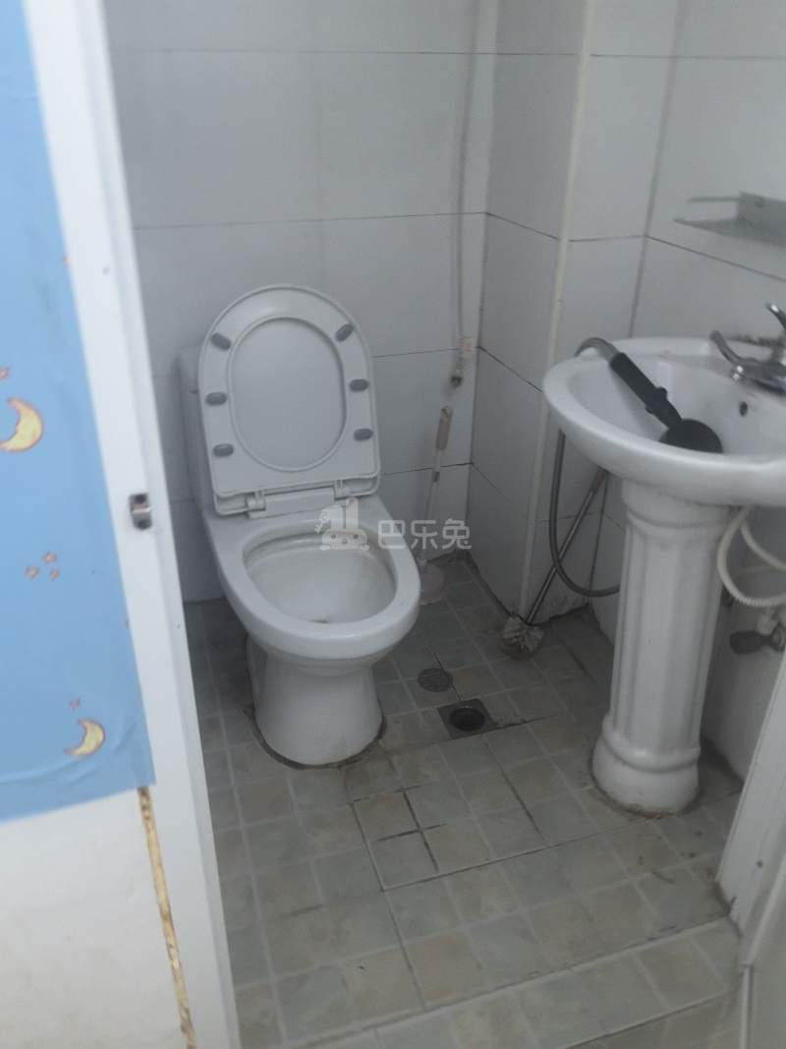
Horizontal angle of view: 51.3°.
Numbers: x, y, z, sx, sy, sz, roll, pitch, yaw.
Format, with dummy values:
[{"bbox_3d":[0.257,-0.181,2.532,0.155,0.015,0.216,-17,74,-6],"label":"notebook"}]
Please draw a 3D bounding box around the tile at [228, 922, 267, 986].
[{"bbox_3d":[-0.236,0.653,1.220,0.095,0.010,0.095,-8,30,-15],"label":"tile"}]

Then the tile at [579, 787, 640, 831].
[{"bbox_3d":[0.404,0.521,1.512,0.101,0.010,0.099,-8,29,-16],"label":"tile"}]

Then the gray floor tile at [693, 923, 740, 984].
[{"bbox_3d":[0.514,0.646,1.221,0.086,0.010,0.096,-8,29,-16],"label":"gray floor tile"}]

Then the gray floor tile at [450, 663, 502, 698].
[{"bbox_3d":[0.184,0.352,1.812,0.092,0.010,0.092,-8,29,-15],"label":"gray floor tile"}]

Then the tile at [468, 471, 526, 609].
[{"bbox_3d":[0.271,0.039,2.099,0.010,0.278,0.361,-8,29,-16],"label":"tile"}]

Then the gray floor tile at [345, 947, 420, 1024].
[{"bbox_3d":[-0.019,0.677,1.203,0.093,0.010,0.093,-8,31,-15],"label":"gray floor tile"}]

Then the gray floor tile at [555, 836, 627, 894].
[{"bbox_3d":[0.334,0.576,1.383,0.096,0.010,0.096,-8,29,-16],"label":"gray floor tile"}]

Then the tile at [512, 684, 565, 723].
[{"bbox_3d":[0.304,0.380,1.725,0.080,0.010,0.096,-8,30,-15],"label":"tile"}]

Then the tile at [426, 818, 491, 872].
[{"bbox_3d":[0.114,0.556,1.415,0.093,0.010,0.093,-8,31,-15],"label":"tile"}]

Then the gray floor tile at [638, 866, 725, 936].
[{"bbox_3d":[0.459,0.606,1.323,0.095,0.010,0.095,-8,30,-15],"label":"gray floor tile"}]

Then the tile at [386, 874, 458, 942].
[{"bbox_3d":[0.047,0.615,1.302,0.096,0.010,0.096,-8,29,-16],"label":"tile"}]

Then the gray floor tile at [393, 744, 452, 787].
[{"bbox_3d":[0.057,0.465,1.573,0.093,0.010,0.093,-8,31,-15],"label":"gray floor tile"}]

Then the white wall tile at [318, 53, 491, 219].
[{"bbox_3d":[0.028,-0.810,1.718,0.374,0.307,0.010,-8,30,-15],"label":"white wall tile"}]

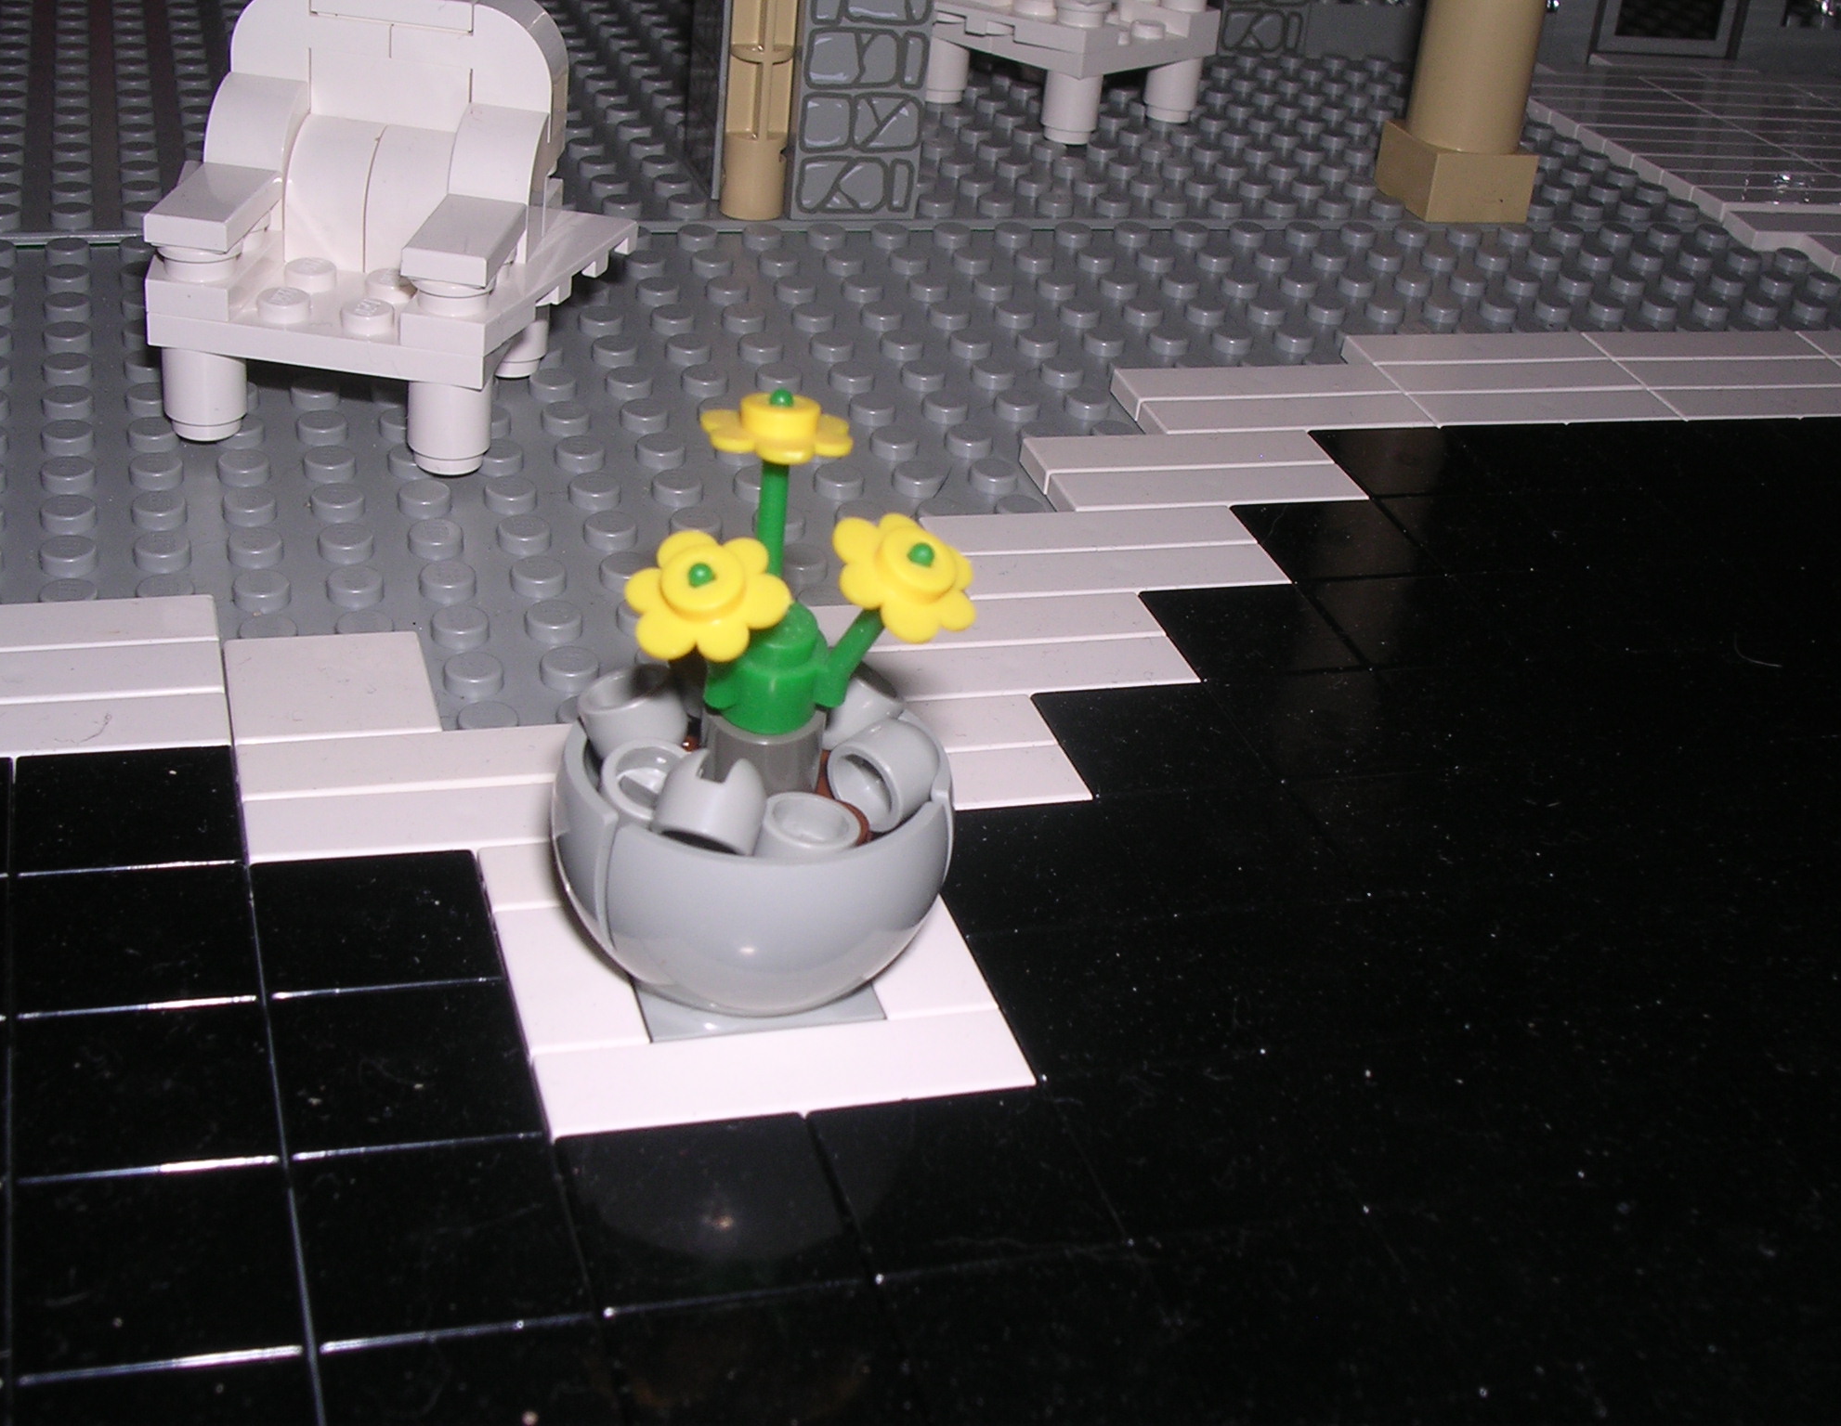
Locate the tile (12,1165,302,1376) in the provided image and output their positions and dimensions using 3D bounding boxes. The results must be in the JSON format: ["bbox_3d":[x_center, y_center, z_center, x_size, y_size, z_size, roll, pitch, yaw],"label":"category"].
[{"bbox_3d":[-0.044,0.033,0.136,0.016,0.003,0.016,-4,32,-17],"label":"tile"}]

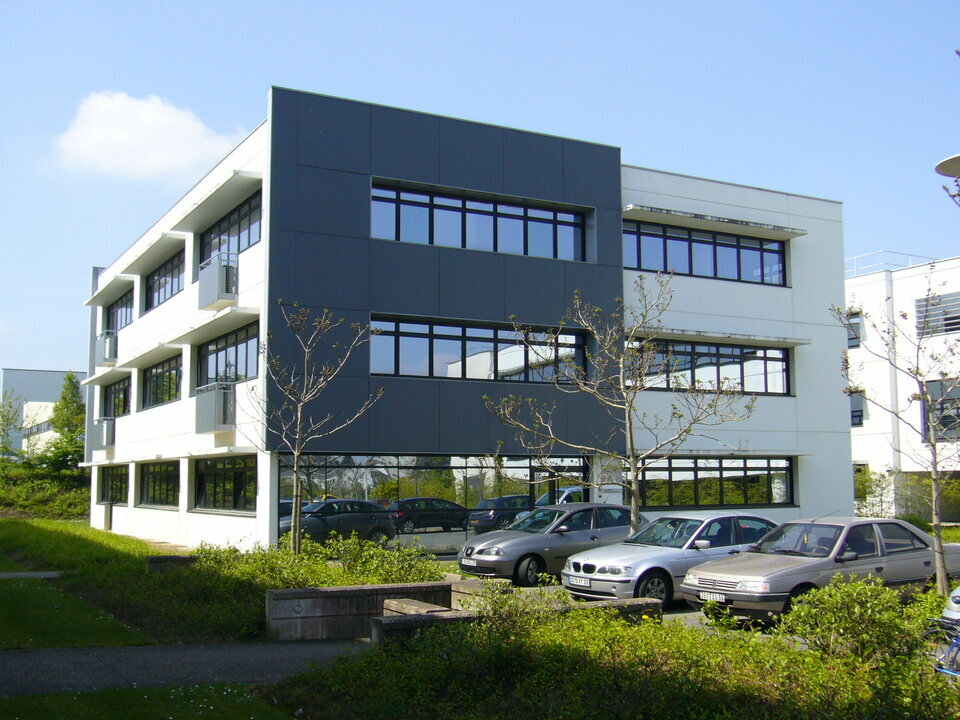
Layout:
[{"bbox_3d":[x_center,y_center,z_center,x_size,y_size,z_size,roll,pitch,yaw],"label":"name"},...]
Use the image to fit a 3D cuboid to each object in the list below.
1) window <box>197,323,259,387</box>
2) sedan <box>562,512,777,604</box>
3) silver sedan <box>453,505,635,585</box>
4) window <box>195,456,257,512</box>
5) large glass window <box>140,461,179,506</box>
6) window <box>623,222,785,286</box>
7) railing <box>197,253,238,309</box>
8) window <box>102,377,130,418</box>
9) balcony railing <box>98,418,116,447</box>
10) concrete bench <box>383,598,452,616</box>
[{"bbox_3d":[-6.535,-0.012,27.546,0.200,1.470,6.000,3,-7,-29],"label":"window"},{"bbox_3d":[3.453,3.214,17.191,4.471,1.415,1.770,3,-7,-30],"label":"sedan"},{"bbox_3d":[1.628,3.626,20.847,4.280,1.441,1.730,3,-7,-31],"label":"silver sedan"},{"bbox_3d":[-6.517,3.203,27.191,0.200,1.420,6.000,3,-7,-29],"label":"window"},{"bbox_3d":[-10.078,3.944,33.463,0.200,1.440,6.000,3,-7,-29],"label":"large glass window"},{"bbox_3d":[7.040,-3.287,32.676,6.700,1.530,0.200,3,-7,-29],"label":"window"},{"bbox_3d":[-7.077,-2.075,28.544,0.500,1.250,1.950,3,-7,-29],"label":"railing"},{"bbox_3d":[-14.460,1.559,42.249,0.200,1.500,6.400,3,-7,-29],"label":"window"},{"bbox_3d":[-15.017,2.973,42.080,0.500,1.180,1.950,3,-7,-29],"label":"balcony railing"},{"bbox_3d":[-0.785,3.282,13.100,0.360,0.430,1.350,3,-7,-29],"label":"concrete bench"}]

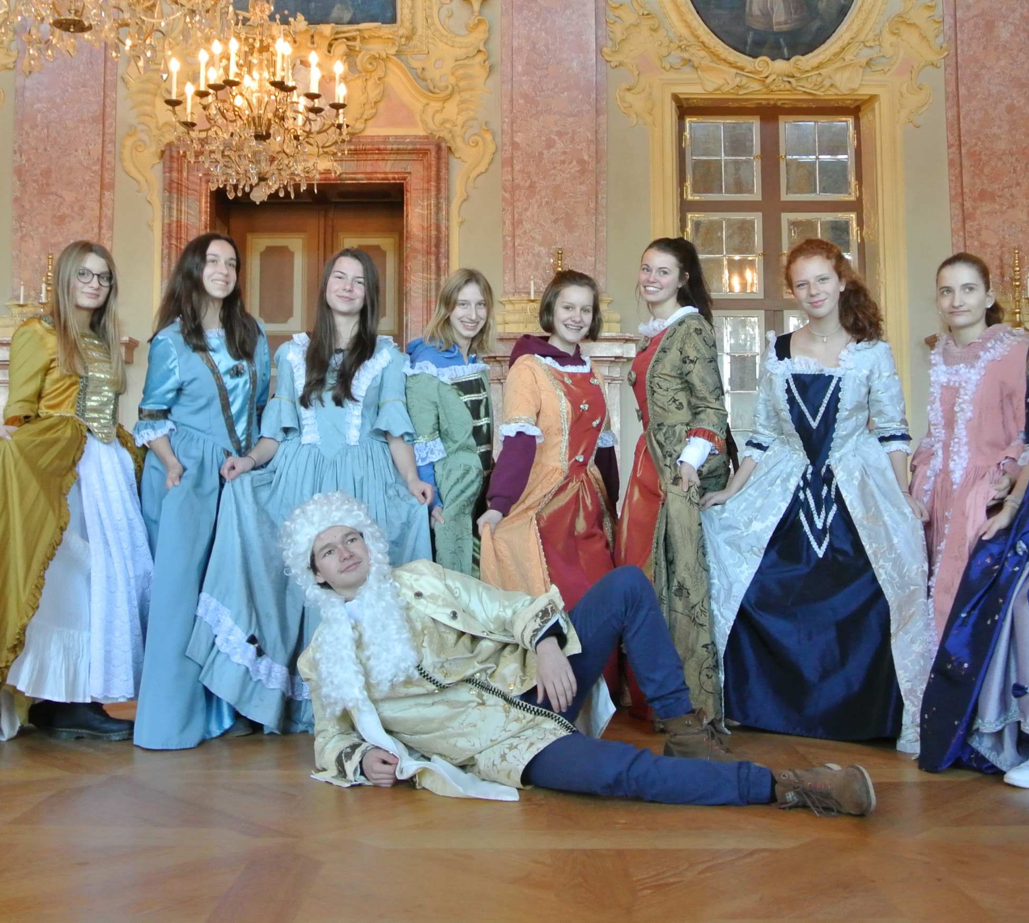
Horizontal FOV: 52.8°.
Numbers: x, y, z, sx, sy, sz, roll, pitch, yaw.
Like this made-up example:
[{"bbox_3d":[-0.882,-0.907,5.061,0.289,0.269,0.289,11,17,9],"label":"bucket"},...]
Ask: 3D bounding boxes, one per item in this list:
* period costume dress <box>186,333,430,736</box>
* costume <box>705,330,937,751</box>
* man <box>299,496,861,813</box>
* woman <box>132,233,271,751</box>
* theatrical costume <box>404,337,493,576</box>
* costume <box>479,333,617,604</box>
[{"bbox_3d":[-0.700,0.223,3.570,0.840,1.360,0.550,0,-4,-2],"label":"period costume dress"},{"bbox_3d":[1.019,0.238,3.480,0.740,1.385,0.560,-2,-3,26],"label":"costume"},{"bbox_3d":[0.146,0.492,2.900,1.550,0.810,0.740,0,-4,0],"label":"man"},{"bbox_3d":[-1.038,0.086,3.470,0.470,1.700,0.430,2,-4,-36],"label":"woman"},{"bbox_3d":[-0.233,0.253,3.820,0.470,1.400,0.450,3,-4,-42],"label":"theatrical costume"},{"bbox_3d":[0.131,0.229,3.770,0.620,1.380,0.500,1,-4,-22],"label":"costume"}]

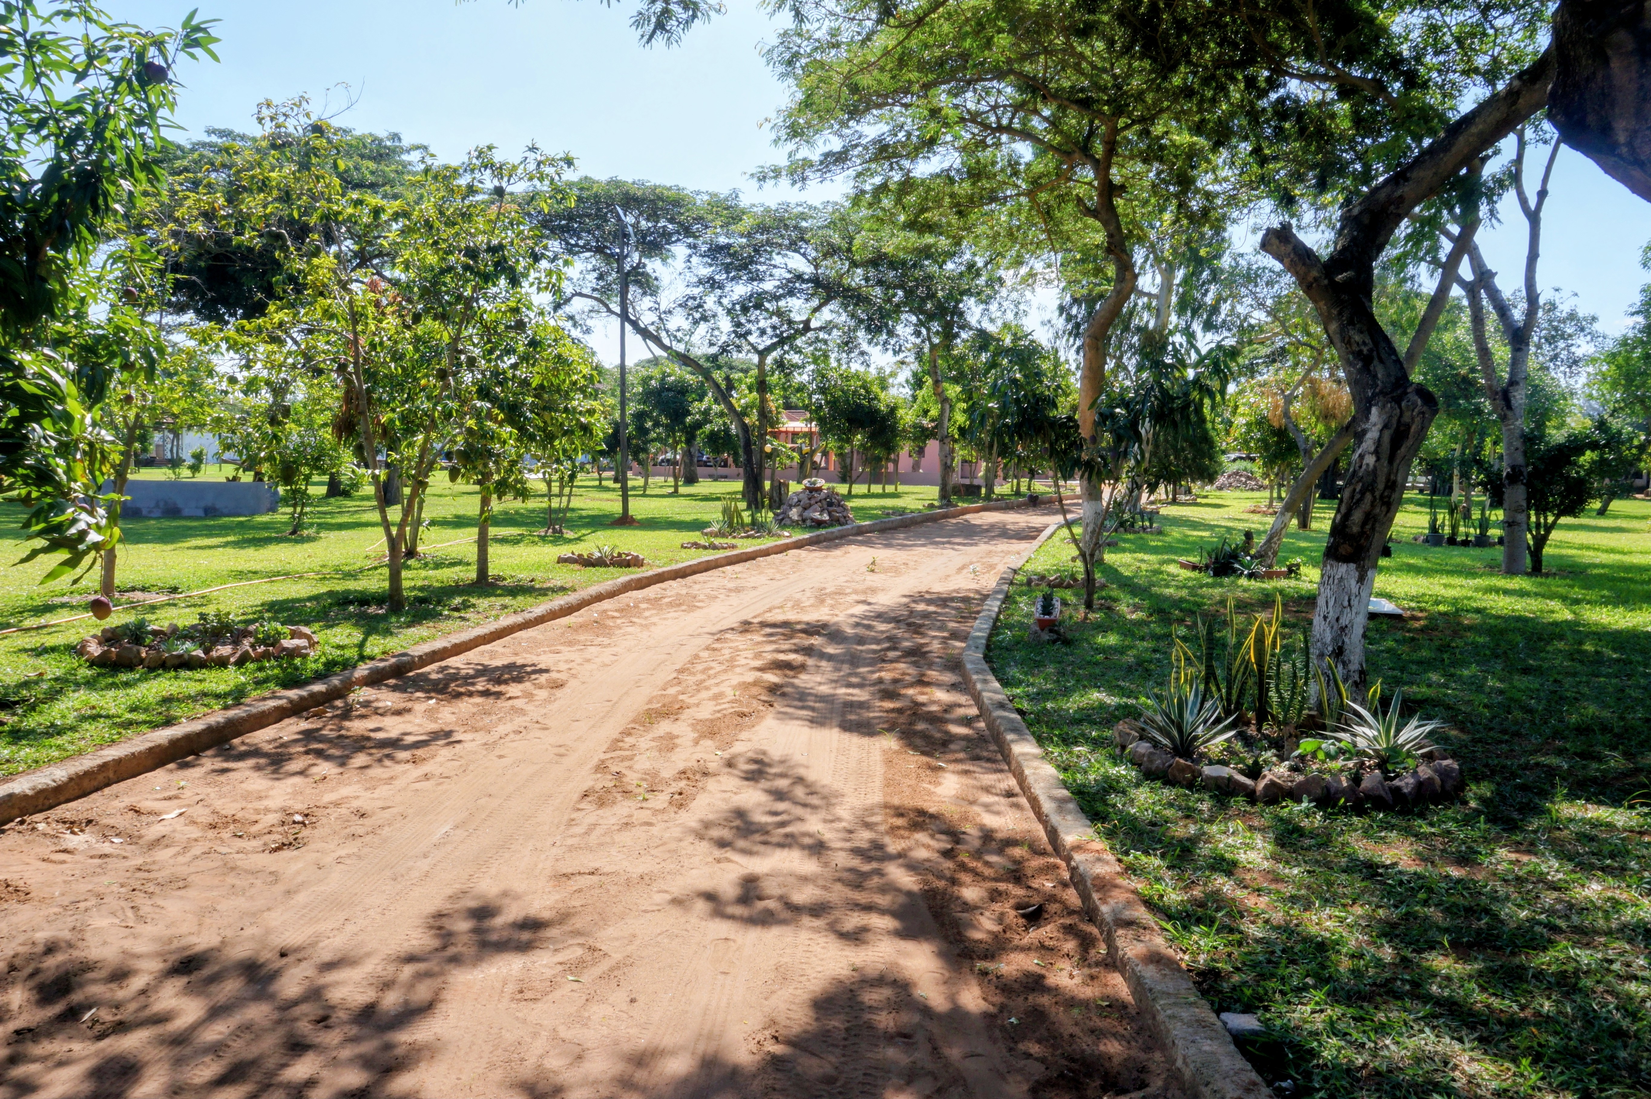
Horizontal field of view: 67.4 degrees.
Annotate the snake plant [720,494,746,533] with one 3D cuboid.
[{"bbox_3d":[-1.802,-0.687,24.009,0.526,0.751,0.480,0,5,0],"label":"snake plant"}]

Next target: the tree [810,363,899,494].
[{"bbox_3d":[0.999,-4.142,42.612,3.020,4.510,2.800,0,5,0],"label":"tree"}]

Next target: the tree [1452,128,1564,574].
[{"bbox_3d":[8.631,-2.646,15.641,1.630,5.920,1.600,0,5,0],"label":"tree"}]

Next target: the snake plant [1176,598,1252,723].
[{"bbox_3d":[2.241,0.641,7.131,0.446,0.728,0.420,0,5,0],"label":"snake plant"}]

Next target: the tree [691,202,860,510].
[{"bbox_3d":[-1.378,-5.310,33.900,4.770,8.260,4.500,0,5,0],"label":"tree"}]

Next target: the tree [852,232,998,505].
[{"bbox_3d":[2.850,-5.183,35.513,4.180,7.740,3.900,0,5,0],"label":"tree"}]

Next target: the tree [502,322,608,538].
[{"bbox_3d":[-5.075,-2.281,23.181,2.060,3.970,2.000,0,5,0],"label":"tree"}]

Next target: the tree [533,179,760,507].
[{"bbox_3d":[-4.801,-5.477,33.137,6.110,8.720,5.400,0,5,0],"label":"tree"}]

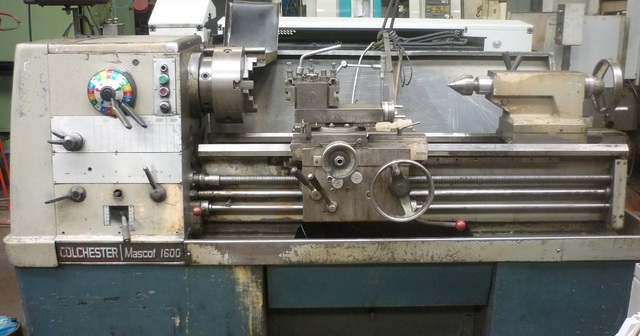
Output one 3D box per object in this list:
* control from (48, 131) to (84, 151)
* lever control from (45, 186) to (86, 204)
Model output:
[{"bbox_3d":[-0.944,-0.093,2.254,0.122,0.074,0.075,0,13,0],"label":"control"},{"bbox_3d":[-0.950,0.106,2.275,0.145,0.063,0.068,0,13,0],"label":"lever control"}]

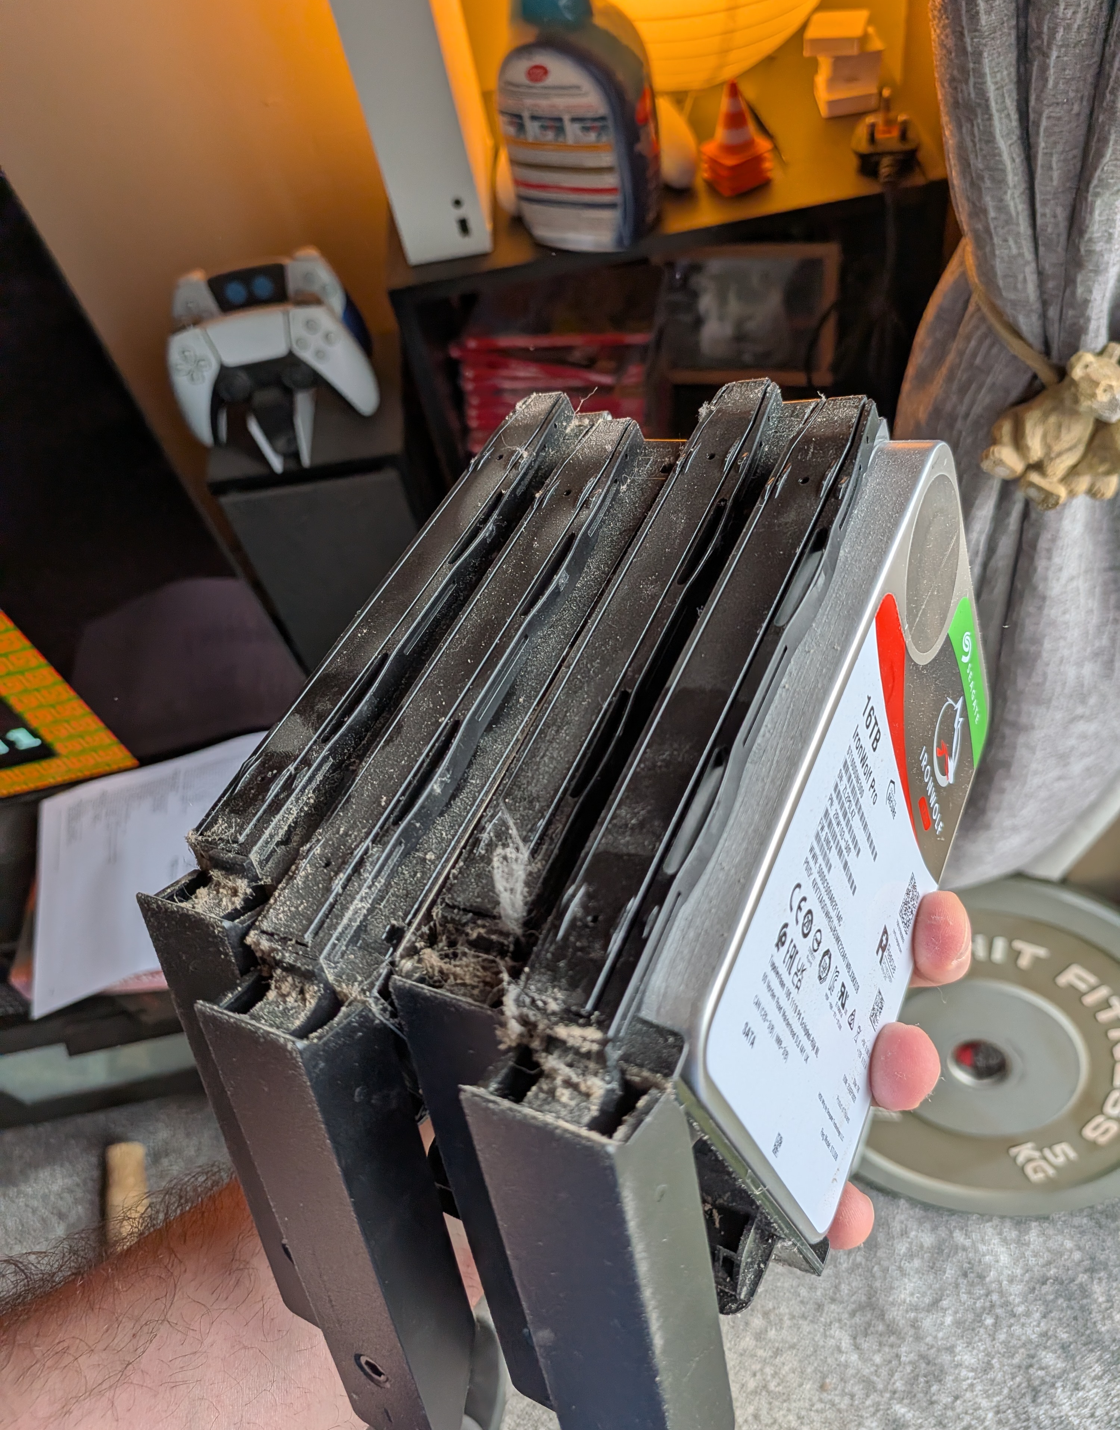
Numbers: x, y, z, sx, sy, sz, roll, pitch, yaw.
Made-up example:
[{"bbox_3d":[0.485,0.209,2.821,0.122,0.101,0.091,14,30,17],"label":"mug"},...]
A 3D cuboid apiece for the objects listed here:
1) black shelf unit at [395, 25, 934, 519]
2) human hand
[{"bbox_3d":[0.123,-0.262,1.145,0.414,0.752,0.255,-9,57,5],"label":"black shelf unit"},{"bbox_3d":[0.022,0.119,0.290,0.180,0.062,0.105,-33,28,25],"label":"human hand"}]

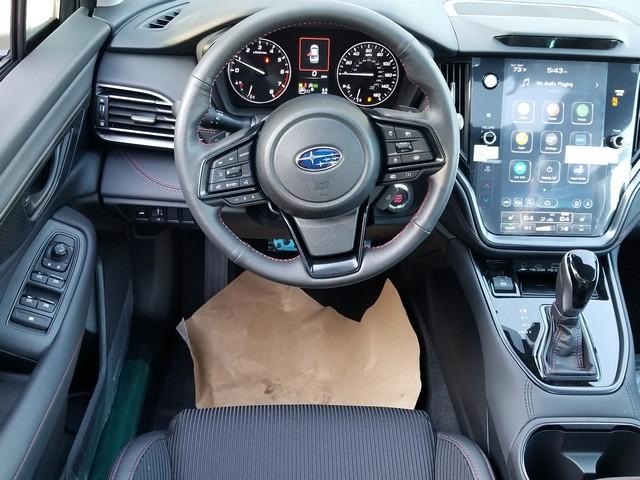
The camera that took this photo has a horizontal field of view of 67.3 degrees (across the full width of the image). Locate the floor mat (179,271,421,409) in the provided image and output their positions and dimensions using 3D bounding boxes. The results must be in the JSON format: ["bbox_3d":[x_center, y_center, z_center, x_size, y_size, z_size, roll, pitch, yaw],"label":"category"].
[{"bbox_3d":[-0.041,0.208,1.137,0.520,0.060,0.430,1,39,-2],"label":"floor mat"}]

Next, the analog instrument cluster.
[{"bbox_3d":[-0.009,-0.278,0.789,0.290,0.125,0.050,1,19,-2],"label":"analog instrument cluster"}]

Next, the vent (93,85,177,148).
[{"bbox_3d":[-0.291,-0.201,0.776,0.130,0.090,0.050,6,20,5],"label":"vent"}]

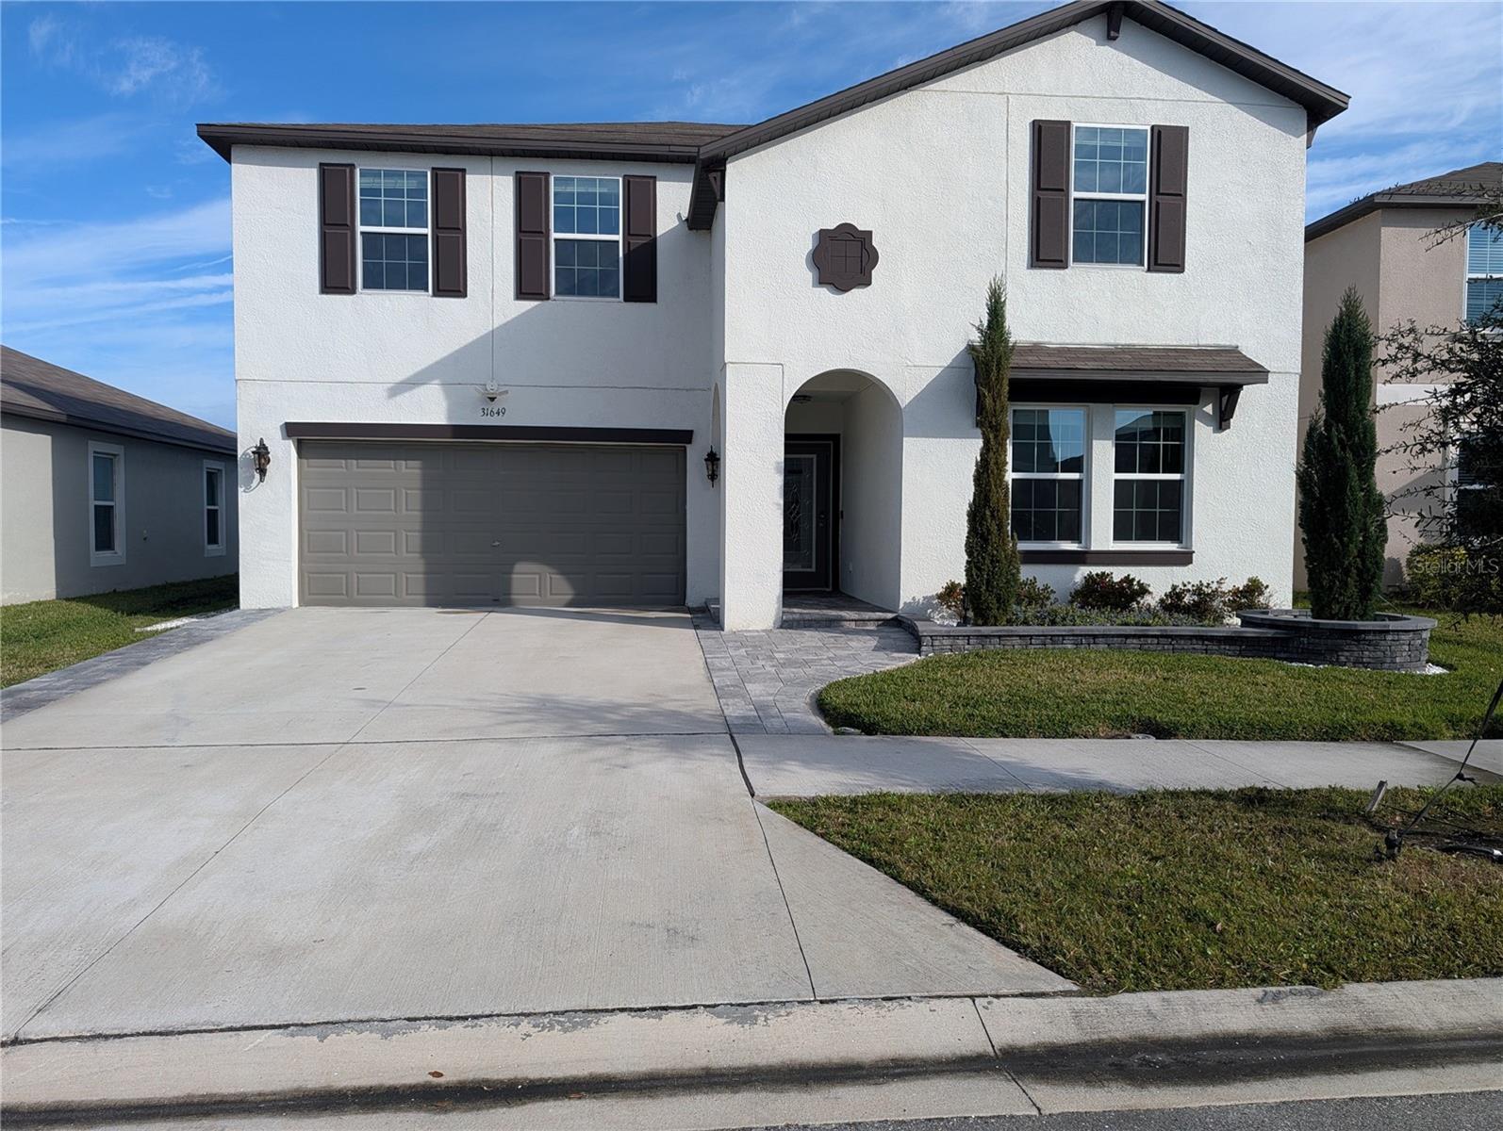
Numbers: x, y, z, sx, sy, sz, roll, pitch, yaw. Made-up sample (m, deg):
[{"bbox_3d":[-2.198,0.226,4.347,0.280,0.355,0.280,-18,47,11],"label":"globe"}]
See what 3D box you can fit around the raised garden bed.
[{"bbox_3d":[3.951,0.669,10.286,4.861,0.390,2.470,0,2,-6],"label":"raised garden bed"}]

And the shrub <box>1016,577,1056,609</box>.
[{"bbox_3d":[2.990,0.334,11.115,0.454,0.425,0.415,0,2,-6],"label":"shrub"}]

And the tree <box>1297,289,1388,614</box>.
[{"bbox_3d":[5.646,-1.037,9.951,0.731,3.211,0.692,0,2,-6],"label":"tree"}]

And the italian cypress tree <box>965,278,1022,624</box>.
[{"bbox_3d":[2.382,-1.093,10.194,0.494,3.409,0.474,0,2,-6],"label":"italian cypress tree"}]

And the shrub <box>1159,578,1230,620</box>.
[{"bbox_3d":[4.756,0.358,11.231,0.711,0.445,0.573,0,2,-6],"label":"shrub"}]

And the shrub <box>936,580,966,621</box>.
[{"bbox_3d":[2.132,0.367,11.057,0.366,0.415,0.356,0,2,-6],"label":"shrub"}]

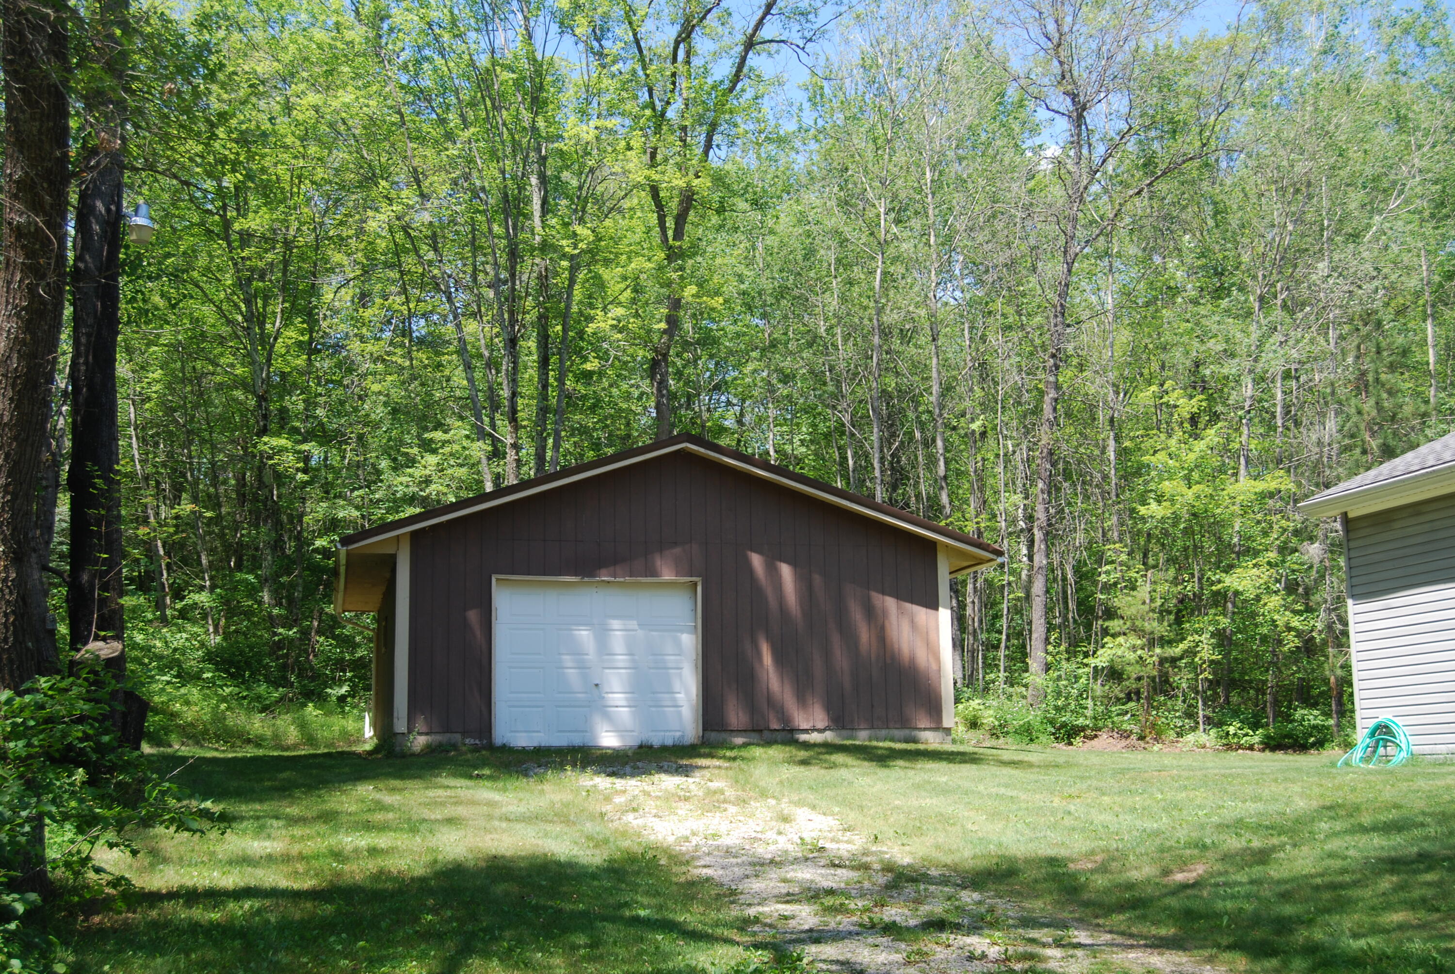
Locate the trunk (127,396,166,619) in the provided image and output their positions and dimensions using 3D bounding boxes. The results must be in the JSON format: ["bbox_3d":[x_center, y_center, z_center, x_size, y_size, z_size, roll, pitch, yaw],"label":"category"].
[{"bbox_3d":[-11.789,0.339,32.078,0.220,4.882,0.220,-12,-10,-2],"label":"trunk"}]

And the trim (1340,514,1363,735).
[{"bbox_3d":[6.749,1.501,16.933,0.090,2.480,0.100,2,-11,-16],"label":"trim"}]

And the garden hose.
[{"bbox_3d":[6.461,2.546,15.750,0.720,0.530,0.400,-9,-13,39],"label":"garden hose"}]

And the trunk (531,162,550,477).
[{"bbox_3d":[-3.866,-1.913,32.126,0.260,9.925,0.260,-2,-10,0],"label":"trunk"}]

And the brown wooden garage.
[{"bbox_3d":[-1.482,2.014,24.073,8.750,4.070,8.000,2,-10,-14],"label":"brown wooden garage"}]

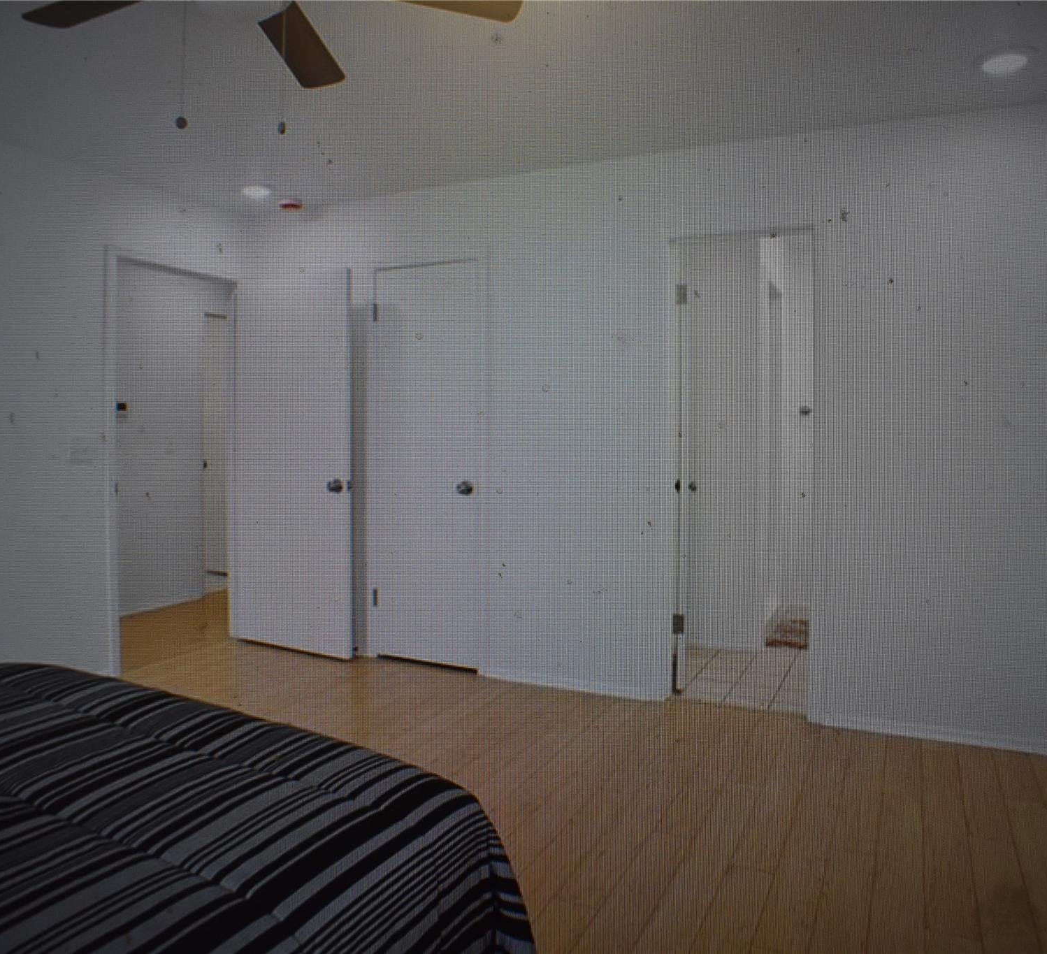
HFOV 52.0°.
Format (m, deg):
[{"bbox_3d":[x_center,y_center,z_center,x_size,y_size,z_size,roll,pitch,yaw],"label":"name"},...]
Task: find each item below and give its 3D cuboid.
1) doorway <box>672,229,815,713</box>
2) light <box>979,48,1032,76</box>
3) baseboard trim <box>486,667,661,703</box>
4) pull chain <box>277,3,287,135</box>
[{"bbox_3d":[0.949,-0.021,4.634,0.619,2.040,0.120,1,2,29],"label":"doorway"},{"bbox_3d":[1.633,-1.403,3.638,0.180,0.020,0.180,1,2,29],"label":"light"},{"bbox_3d":[0.207,0.960,5.011,0.932,0.058,0.016,1,2,29],"label":"baseboard trim"},{"bbox_3d":[-0.506,-0.867,2.245,0.018,0.300,0.018,0,2,0],"label":"pull chain"}]

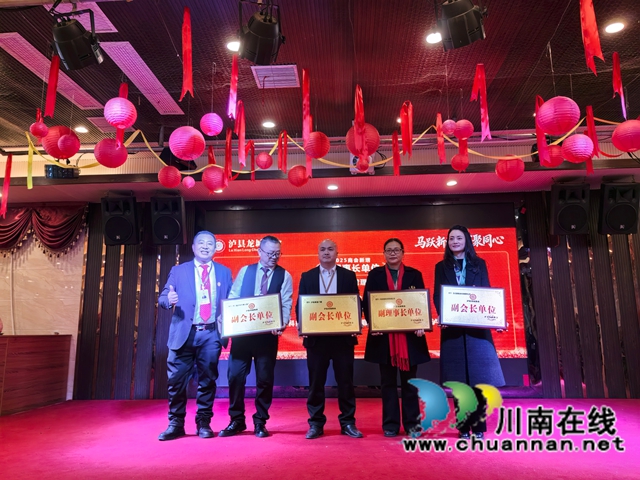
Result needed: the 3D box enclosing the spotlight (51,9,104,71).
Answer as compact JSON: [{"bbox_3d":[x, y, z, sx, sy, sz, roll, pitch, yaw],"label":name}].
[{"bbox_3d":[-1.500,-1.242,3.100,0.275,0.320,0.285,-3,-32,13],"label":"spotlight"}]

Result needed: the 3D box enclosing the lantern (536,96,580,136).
[{"bbox_3d":[1.865,-0.966,3.900,0.300,0.290,0.300,-1,-10,3],"label":"lantern"}]

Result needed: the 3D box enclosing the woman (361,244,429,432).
[{"bbox_3d":[0.635,0.779,4.191,0.540,1.618,0.380,-2,-11,7],"label":"woman"}]

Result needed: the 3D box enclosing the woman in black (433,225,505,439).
[{"bbox_3d":[1.207,0.710,4.127,0.560,1.717,0.380,-3,-12,11],"label":"woman in black"}]

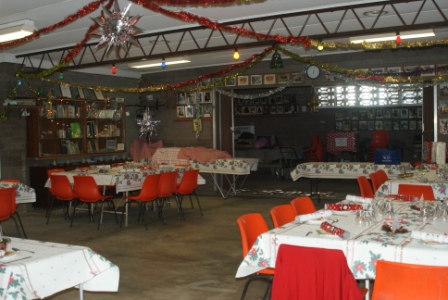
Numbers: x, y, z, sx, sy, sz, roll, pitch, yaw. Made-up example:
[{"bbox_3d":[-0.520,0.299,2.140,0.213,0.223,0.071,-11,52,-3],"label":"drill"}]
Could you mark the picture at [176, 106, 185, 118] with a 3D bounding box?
[{"bbox_3d":[-0.925,-0.804,11.219,0.197,0.257,0.025,1,3,29],"label":"picture"}]

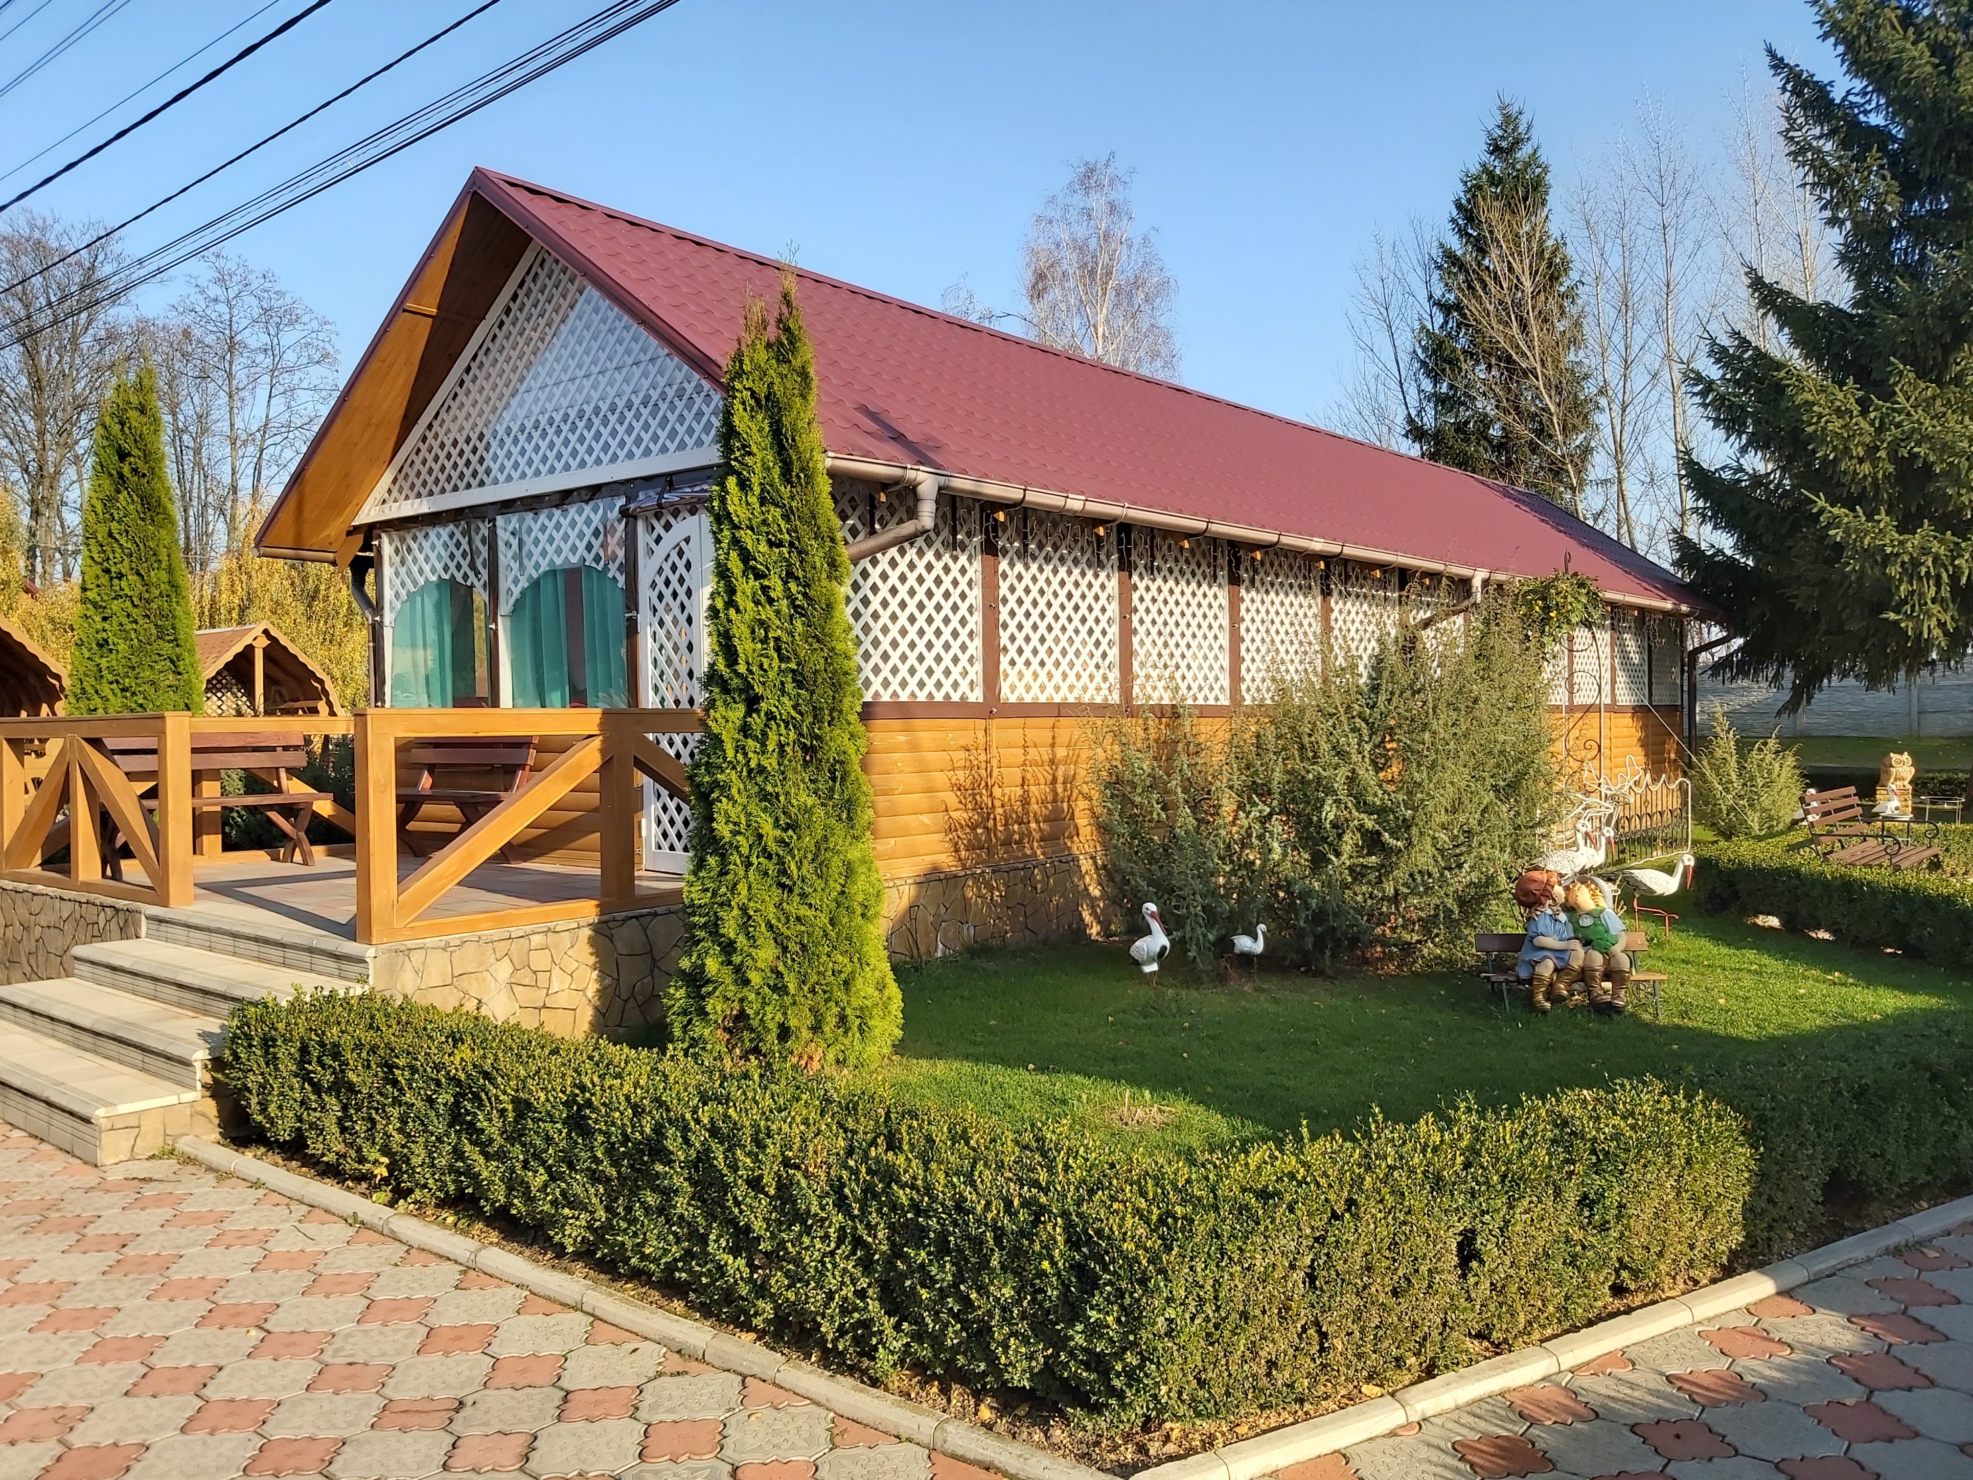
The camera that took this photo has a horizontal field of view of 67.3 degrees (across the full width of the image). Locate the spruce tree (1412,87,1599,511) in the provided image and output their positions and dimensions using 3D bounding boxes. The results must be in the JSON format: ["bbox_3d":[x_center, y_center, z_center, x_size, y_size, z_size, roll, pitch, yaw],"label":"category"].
[{"bbox_3d":[10.596,-6.478,30.908,4.700,13.500,4.700,0,1,19],"label":"spruce tree"}]

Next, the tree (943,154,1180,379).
[{"bbox_3d":[1.733,-6.115,33.000,5.600,13.940,5.600,1,1,39],"label":"tree"}]

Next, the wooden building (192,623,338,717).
[{"bbox_3d":[-10.214,-0.142,19.863,2.600,2.790,2.150,1,1,41],"label":"wooden building"}]

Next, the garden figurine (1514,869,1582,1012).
[{"bbox_3d":[2.889,1.035,7.647,0.330,0.710,0.380,-1,1,-7],"label":"garden figurine"}]

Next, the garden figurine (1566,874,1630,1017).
[{"bbox_3d":[3.150,1.053,7.637,0.330,0.690,0.380,0,1,3],"label":"garden figurine"}]

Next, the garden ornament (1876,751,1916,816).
[{"bbox_3d":[12.754,0.625,20.800,0.460,0.920,0.460,0,1,0],"label":"garden ornament"}]

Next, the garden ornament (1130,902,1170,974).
[{"bbox_3d":[0.930,1.132,8.318,0.170,0.430,0.260,-1,1,-34],"label":"garden ornament"}]

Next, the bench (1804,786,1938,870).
[{"bbox_3d":[6.879,0.820,11.456,0.660,0.870,1.900,1,1,39],"label":"bench"}]

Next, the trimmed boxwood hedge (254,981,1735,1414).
[{"bbox_3d":[-0.283,1.287,5.047,4.850,0.510,2.450,0,1,39],"label":"trimmed boxwood hedge"}]

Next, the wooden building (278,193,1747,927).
[{"bbox_3d":[2.489,-1.275,16.232,6.600,5.120,17.700,0,1,41],"label":"wooden building"}]

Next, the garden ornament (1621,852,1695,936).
[{"bbox_3d":[4.301,0.994,9.650,0.620,0.570,0.200,1,1,35],"label":"garden ornament"}]

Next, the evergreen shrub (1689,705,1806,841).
[{"bbox_3d":[8.950,0.374,17.400,1.350,1.500,1.350,1,1,39],"label":"evergreen shrub"}]

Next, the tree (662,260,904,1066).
[{"bbox_3d":[-0.869,-0.321,6.350,0.980,3.340,0.980,0,1,0],"label":"tree"}]

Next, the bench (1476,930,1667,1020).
[{"bbox_3d":[2.986,1.194,7.629,0.870,0.410,0.350,0,1,3],"label":"bench"}]

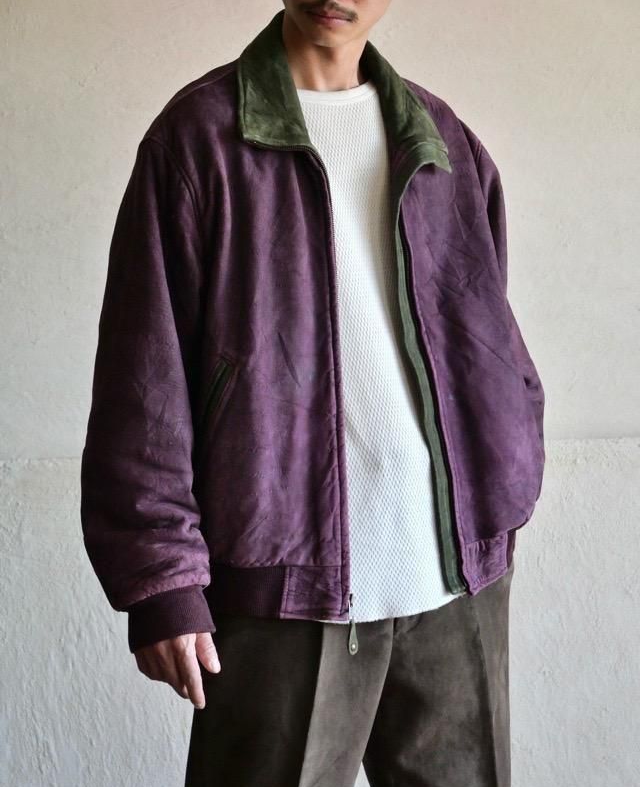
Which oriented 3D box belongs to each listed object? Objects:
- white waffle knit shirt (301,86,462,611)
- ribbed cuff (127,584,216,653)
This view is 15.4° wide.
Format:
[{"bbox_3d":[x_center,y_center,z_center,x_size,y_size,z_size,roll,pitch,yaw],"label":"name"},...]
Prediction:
[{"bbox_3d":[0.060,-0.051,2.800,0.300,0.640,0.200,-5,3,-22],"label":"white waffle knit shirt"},{"bbox_3d":[-0.171,0.259,2.720,0.096,0.058,0.080,-11,-15,-11],"label":"ribbed cuff"}]

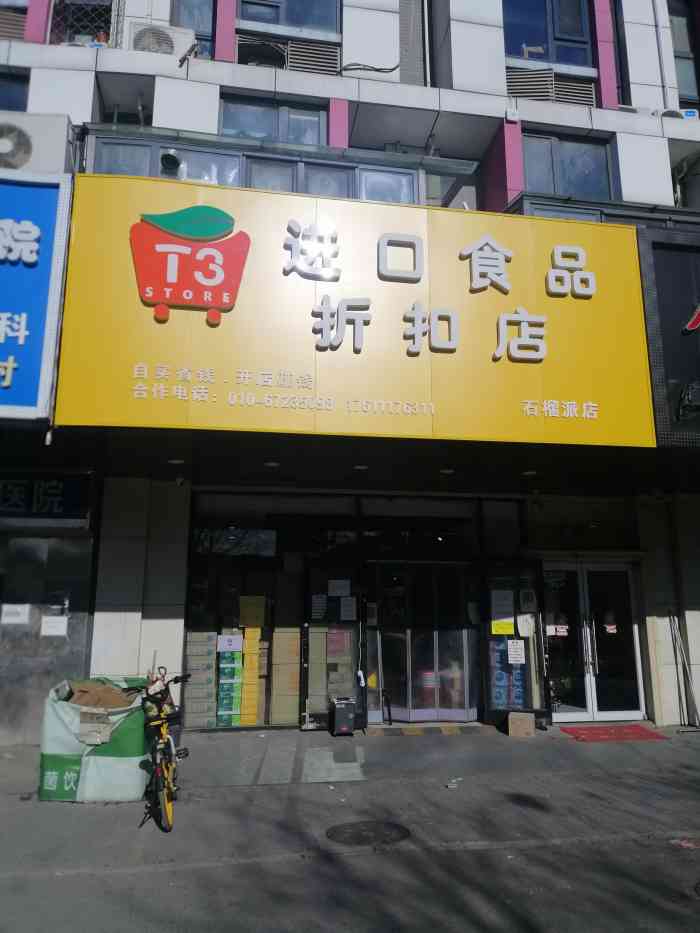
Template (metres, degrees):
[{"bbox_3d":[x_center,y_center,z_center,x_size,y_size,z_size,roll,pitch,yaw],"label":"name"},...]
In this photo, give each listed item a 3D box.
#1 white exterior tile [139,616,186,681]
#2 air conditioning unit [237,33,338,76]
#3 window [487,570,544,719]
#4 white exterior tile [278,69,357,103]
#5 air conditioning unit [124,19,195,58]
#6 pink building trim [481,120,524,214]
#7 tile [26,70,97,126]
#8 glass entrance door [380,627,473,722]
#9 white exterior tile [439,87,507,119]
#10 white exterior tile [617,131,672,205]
[{"bbox_3d":[-2.441,2.344,9.124,0.562,0.843,0.050,2,-12,-9],"label":"white exterior tile"},{"bbox_3d":[-0.860,-5.608,9.825,1.431,0.518,0.450,2,-12,-9],"label":"air conditioning unit"},{"bbox_3d":[2.446,2.579,10.429,0.868,2.099,0.100,2,-12,-8],"label":"window"},{"bbox_3d":[-0.446,-5.165,9.556,1.126,0.353,0.080,2,-12,-9],"label":"white exterior tile"},{"bbox_3d":[-2.683,-5.877,9.908,0.833,0.570,0.300,2,-12,-8],"label":"air conditioning unit"},{"bbox_3d":[2.316,-4.373,10.556,0.248,1.250,0.900,2,-12,-9],"label":"pink building trim"},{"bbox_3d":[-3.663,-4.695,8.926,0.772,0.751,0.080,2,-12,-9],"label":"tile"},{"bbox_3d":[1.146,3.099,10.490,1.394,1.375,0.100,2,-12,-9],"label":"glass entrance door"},{"bbox_3d":[1.743,-5.099,9.902,1.012,0.374,0.080,2,-12,-9],"label":"white exterior tile"},{"bbox_3d":[4.264,-4.275,10.143,0.794,1.109,0.080,2,-12,-9],"label":"white exterior tile"}]

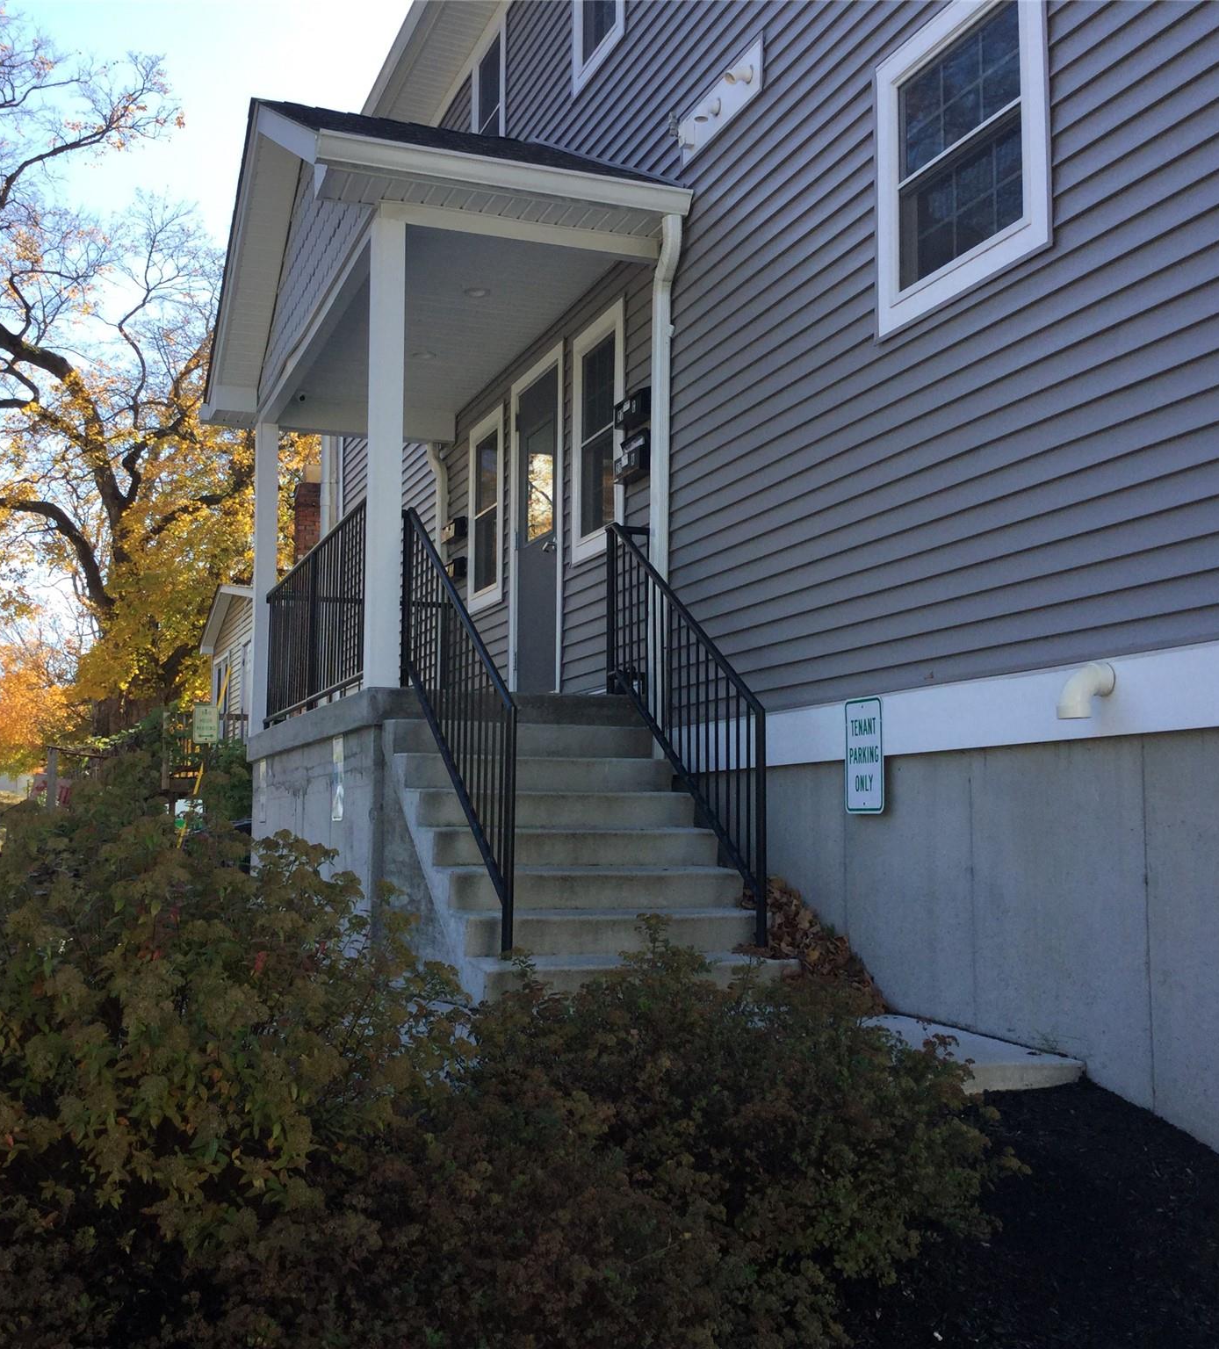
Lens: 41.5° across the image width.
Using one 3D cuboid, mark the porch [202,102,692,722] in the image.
[{"bbox_3d":[-1.390,-1.627,10.353,1.930,4.060,5.300,3,-6,-20],"label":"porch"}]

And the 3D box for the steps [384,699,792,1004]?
[{"bbox_3d":[-0.180,0.713,7.359,1.360,1.424,1.970,3,-6,-20],"label":"steps"}]

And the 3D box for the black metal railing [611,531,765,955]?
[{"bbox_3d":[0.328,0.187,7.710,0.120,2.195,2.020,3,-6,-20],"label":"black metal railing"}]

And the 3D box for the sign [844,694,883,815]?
[{"bbox_3d":[0.998,0.322,6.318,0.012,0.457,0.305,3,-6,-20],"label":"sign"}]

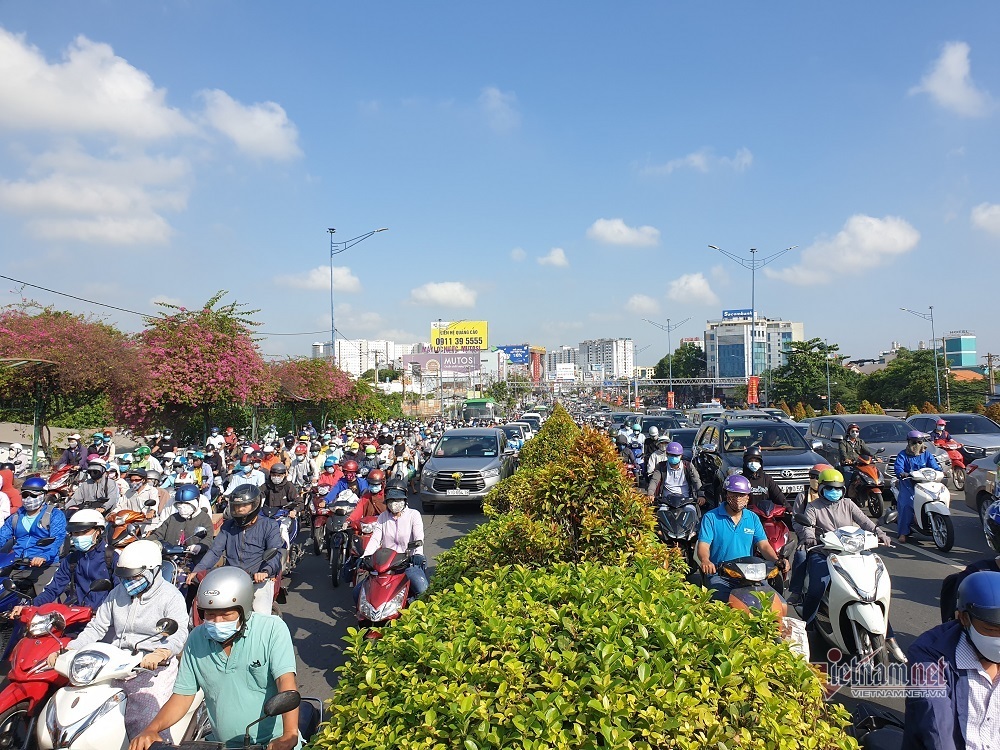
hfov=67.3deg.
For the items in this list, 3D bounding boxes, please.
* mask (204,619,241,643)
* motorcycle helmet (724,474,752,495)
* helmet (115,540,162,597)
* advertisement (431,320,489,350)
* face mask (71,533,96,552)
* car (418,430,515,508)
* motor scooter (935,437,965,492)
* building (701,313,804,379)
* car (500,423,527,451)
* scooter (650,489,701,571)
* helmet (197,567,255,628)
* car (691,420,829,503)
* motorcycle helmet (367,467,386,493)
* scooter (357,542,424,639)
[{"bbox_3d":[-1.258,1.157,3.400,0.145,0.110,0.085,-1,14,3],"label":"mask"},{"bbox_3d":[2.103,0.969,6.650,0.250,0.185,0.280,-1,-2,4],"label":"motorcycle helmet"},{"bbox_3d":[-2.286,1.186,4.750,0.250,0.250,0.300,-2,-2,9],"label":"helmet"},{"bbox_3d":[-9.975,-9.729,185.000,14.000,7.100,0.800,-1,-2,6],"label":"advertisement"},{"bbox_3d":[-2.994,1.204,5.400,0.145,0.115,0.085,-1,7,11],"label":"face mask"},{"bbox_3d":[-0.664,2.238,18.278,1.830,1.795,4.735,-1,-2,4],"label":"car"},{"bbox_3d":[10.651,2.158,17.968,0.700,1.140,1.850,-1,-2,7],"label":"motor scooter"},{"bbox_3d":[81.960,-4.314,240.000,26.000,30.000,26.000,-2,-2,27],"label":"building"},{"bbox_3d":[0.330,2.816,30.300,1.760,1.500,4.450,-1,-2,5],"label":"car"},{"bbox_3d":[2.330,1.962,9.950,0.700,1.120,1.930,-1,-2,7],"label":"scooter"},{"bbox_3d":[-1.313,1.054,3.600,0.250,0.260,0.290,-1,-2,3],"label":"helmet"},{"bbox_3d":[4.670,1.680,13.780,1.840,1.850,4.705,-1,-2,6],"label":"car"},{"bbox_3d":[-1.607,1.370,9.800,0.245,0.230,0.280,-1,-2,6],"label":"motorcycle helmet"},{"bbox_3d":[-0.985,2.059,7.080,0.690,1.120,1.870,-1,-2,4],"label":"scooter"}]

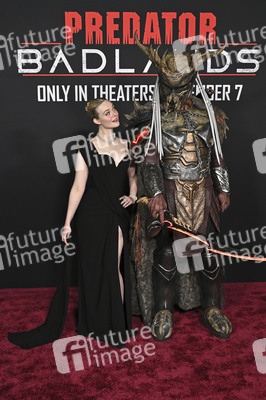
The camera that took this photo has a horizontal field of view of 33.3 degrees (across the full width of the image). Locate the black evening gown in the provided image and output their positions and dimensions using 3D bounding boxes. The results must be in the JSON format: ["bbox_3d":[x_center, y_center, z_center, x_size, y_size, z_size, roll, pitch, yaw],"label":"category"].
[{"bbox_3d":[-0.489,0.309,3.428,0.950,1.550,0.500,-3,10,-17],"label":"black evening gown"}]

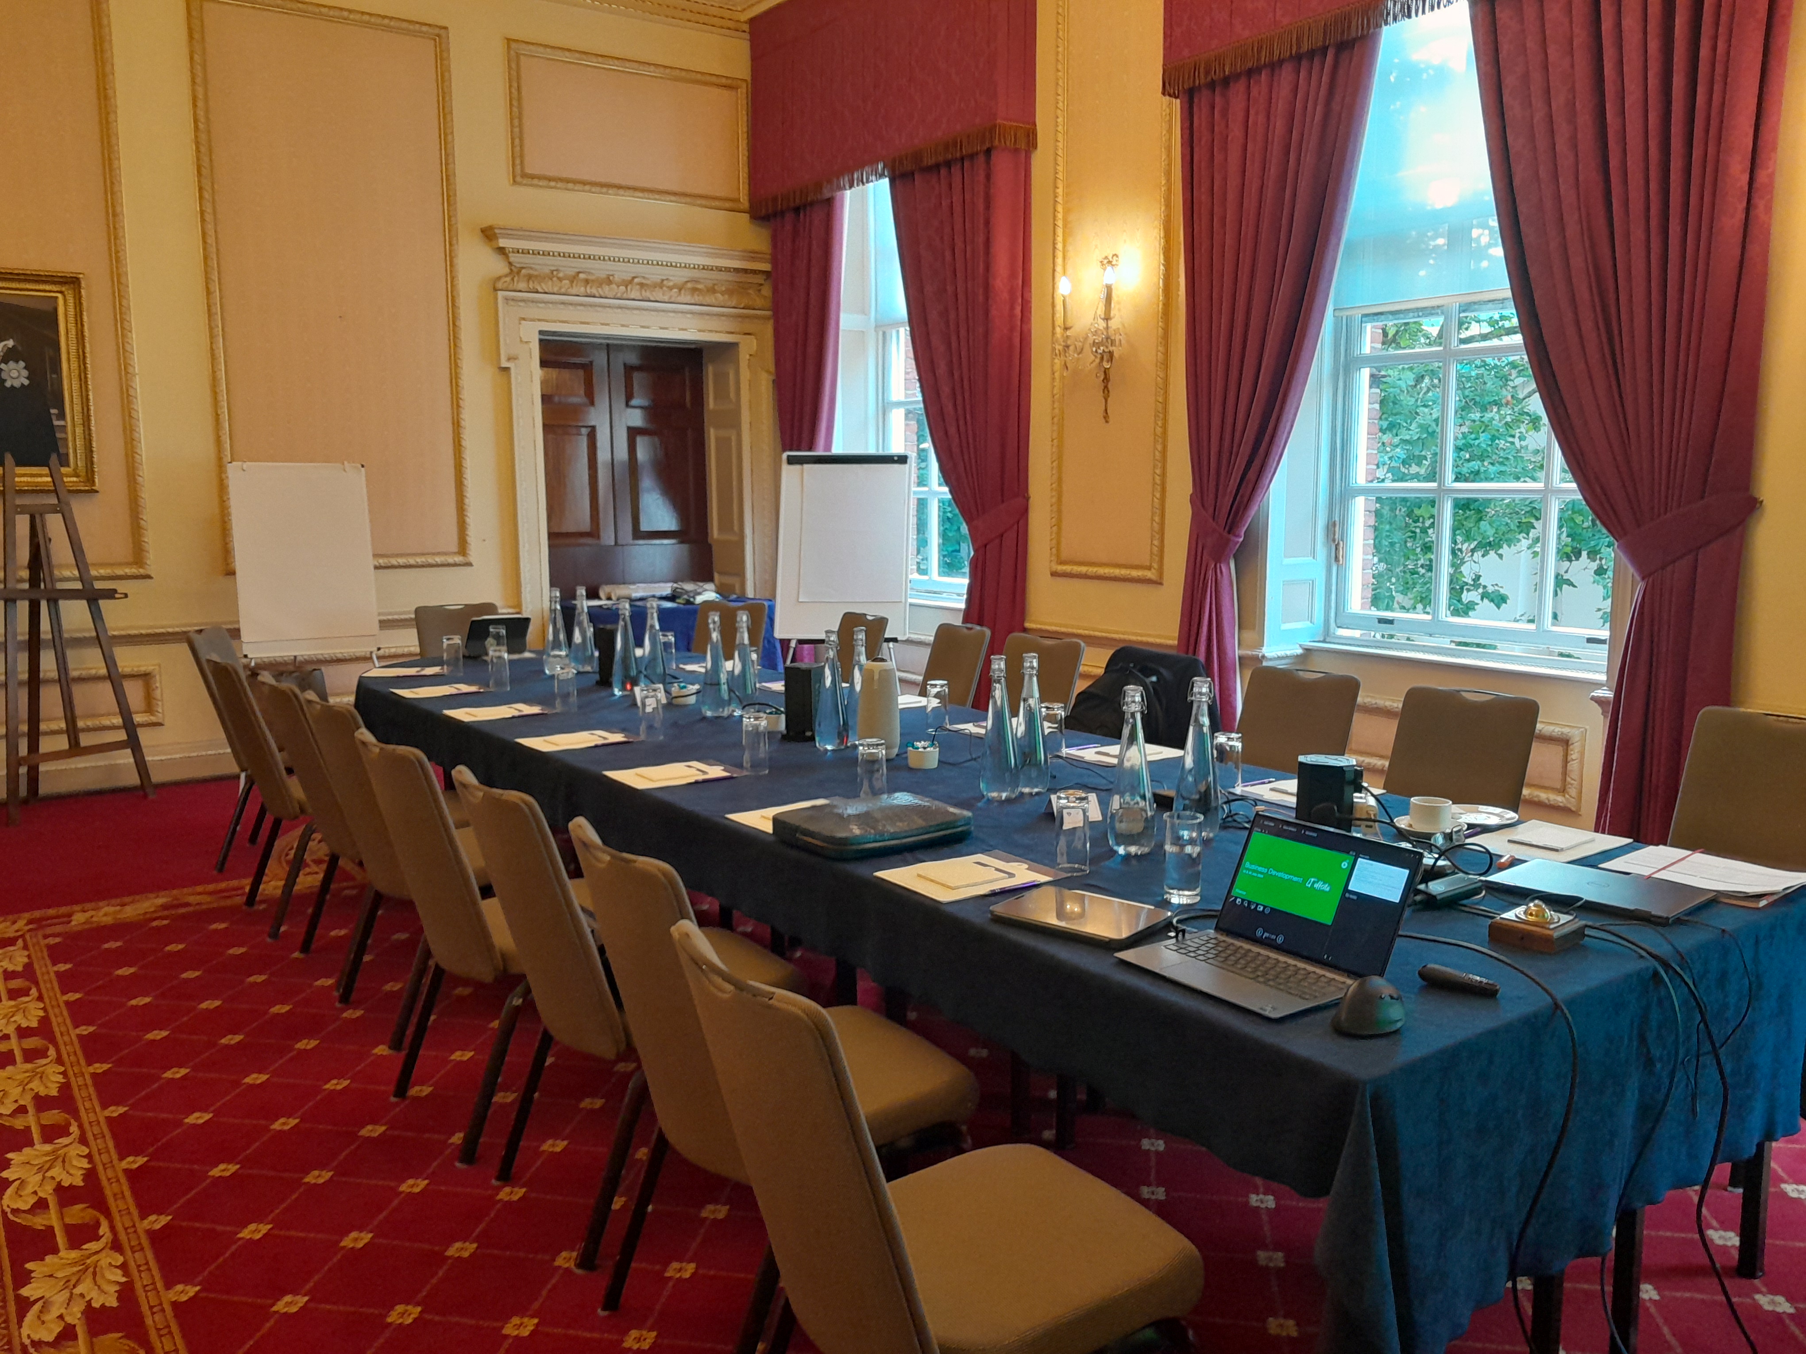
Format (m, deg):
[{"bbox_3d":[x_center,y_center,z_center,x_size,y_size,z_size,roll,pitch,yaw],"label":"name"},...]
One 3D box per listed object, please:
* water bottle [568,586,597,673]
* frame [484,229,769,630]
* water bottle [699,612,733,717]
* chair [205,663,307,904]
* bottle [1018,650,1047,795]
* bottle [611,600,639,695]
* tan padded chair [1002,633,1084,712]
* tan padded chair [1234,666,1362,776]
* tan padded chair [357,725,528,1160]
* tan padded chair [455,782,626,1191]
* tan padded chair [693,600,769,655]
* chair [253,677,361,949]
[{"bbox_3d":[-1.309,-0.191,5.759,0.095,0.338,0.095,-6,9,-34],"label":"water bottle"},{"bbox_3d":[-1.486,-1.096,8.330,1.870,2.830,0.250,-6,10,-35],"label":"frame"},{"bbox_3d":[-0.616,-0.041,4.635,0.095,0.338,0.095,0,8,0],"label":"water bottle"},{"bbox_3d":[-2.040,0.373,4.963,0.615,0.937,0.460,-5,9,-34],"label":"chair"},{"bbox_3d":[0.315,0.115,3.468,0.095,0.338,0.095,0,8,0],"label":"bottle"},{"bbox_3d":[-0.957,-0.102,4.849,0.086,0.326,0.086,-6,10,-35],"label":"bottle"},{"bbox_3d":[0.299,0.342,5.144,0.615,0.937,0.460,-6,10,-36],"label":"tan padded chair"},{"bbox_3d":[0.981,0.473,4.164,0.615,0.937,0.460,-6,10,-36],"label":"tan padded chair"},{"bbox_3d":[-0.891,0.569,3.327,0.610,0.915,0.450,-6,10,-37],"label":"tan padded chair"},{"bbox_3d":[-0.537,0.626,2.907,0.610,0.915,0.450,-6,10,-36],"label":"tan padded chair"},{"bbox_3d":[-0.897,0.133,6.666,0.465,0.905,0.600,2,8,14],"label":"tan padded chair"},{"bbox_3d":[-1.613,0.443,4.419,0.600,0.905,0.465,-6,10,-36],"label":"chair"}]

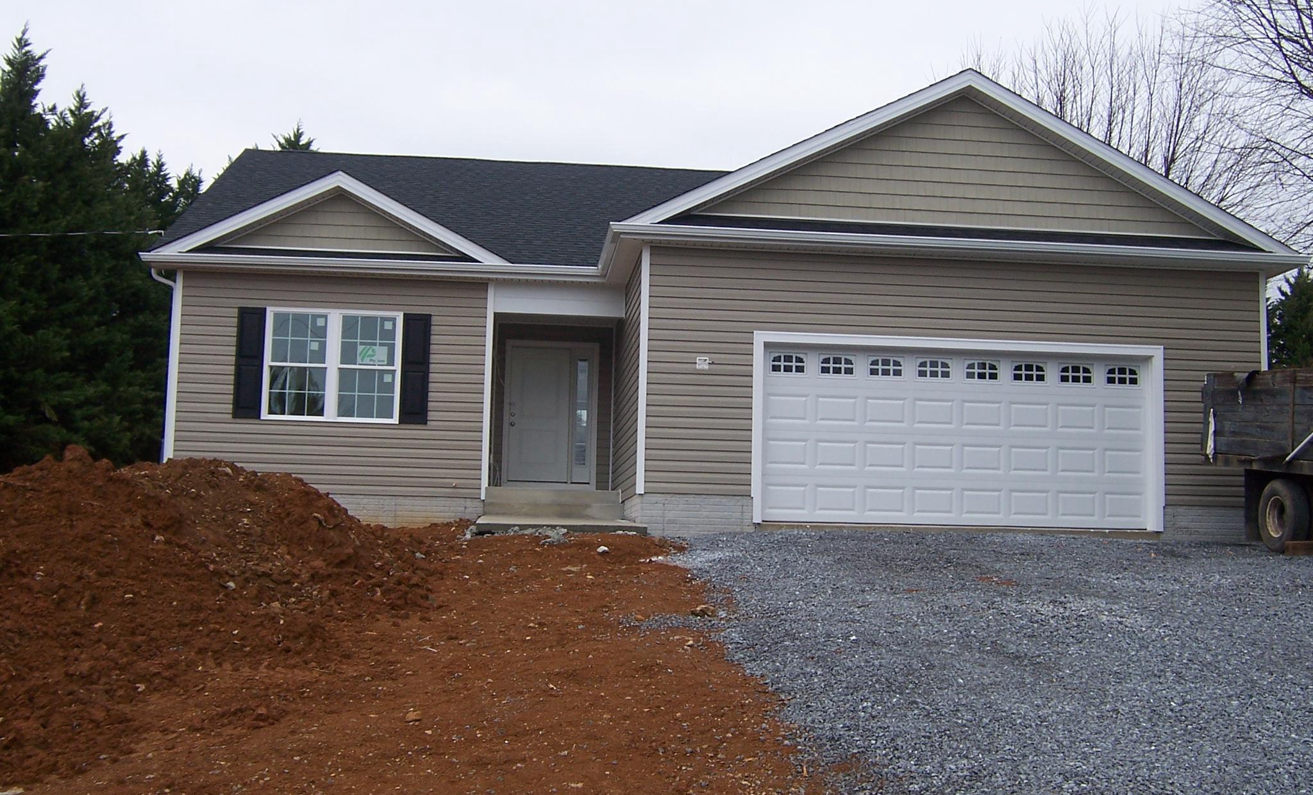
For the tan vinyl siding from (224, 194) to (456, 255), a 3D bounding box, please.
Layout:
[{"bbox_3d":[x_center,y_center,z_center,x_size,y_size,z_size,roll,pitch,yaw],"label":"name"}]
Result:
[{"bbox_3d":[-4.243,-2.354,20.470,3.107,0.789,0.120,2,-6,-5],"label":"tan vinyl siding"}]

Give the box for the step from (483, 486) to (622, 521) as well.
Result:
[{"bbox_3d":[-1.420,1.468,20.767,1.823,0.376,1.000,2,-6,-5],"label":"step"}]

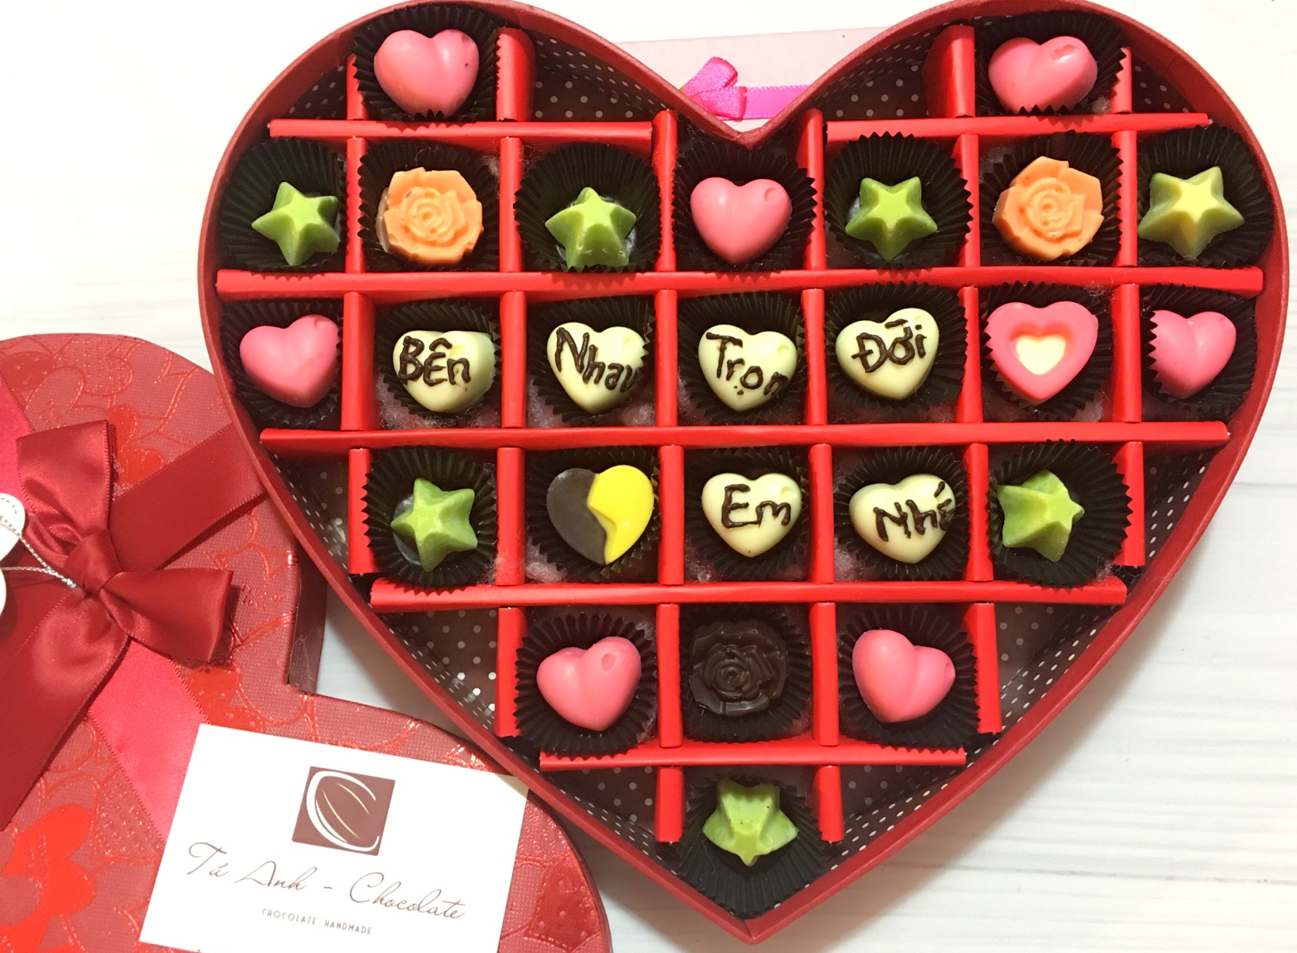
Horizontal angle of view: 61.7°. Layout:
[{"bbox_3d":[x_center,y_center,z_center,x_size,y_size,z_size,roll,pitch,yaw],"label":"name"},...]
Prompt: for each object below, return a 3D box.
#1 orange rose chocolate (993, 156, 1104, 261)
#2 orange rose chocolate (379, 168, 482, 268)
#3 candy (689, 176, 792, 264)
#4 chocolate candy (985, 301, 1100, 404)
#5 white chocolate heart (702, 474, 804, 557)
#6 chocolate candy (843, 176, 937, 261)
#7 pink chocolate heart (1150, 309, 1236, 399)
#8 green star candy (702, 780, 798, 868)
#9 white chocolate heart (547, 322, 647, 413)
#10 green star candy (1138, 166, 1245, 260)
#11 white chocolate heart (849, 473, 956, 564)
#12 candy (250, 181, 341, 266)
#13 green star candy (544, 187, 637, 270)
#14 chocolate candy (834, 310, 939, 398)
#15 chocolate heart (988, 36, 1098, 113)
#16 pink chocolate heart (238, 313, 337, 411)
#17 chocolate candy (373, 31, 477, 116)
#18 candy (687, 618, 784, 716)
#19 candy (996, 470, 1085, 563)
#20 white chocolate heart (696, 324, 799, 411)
[{"bbox_3d":[0.104,-0.070,0.283,0.028,0.013,0.028,0,99,21],"label":"orange rose chocolate"},{"bbox_3d":[-0.060,-0.071,0.297,0.028,0.014,0.027,0,86,0],"label":"orange rose chocolate"},{"bbox_3d":[0.025,-0.071,0.297,0.028,0.015,0.024,4,86,0],"label":"candy"},{"bbox_3d":[0.106,-0.033,0.295,0.028,0.013,0.027,-1,86,0],"label":"chocolate candy"},{"bbox_3d":[0.028,0.010,0.291,0.027,0.015,0.023,0,86,0],"label":"white chocolate heart"},{"bbox_3d":[0.066,-0.072,0.296,0.026,0.013,0.025,0,90,11],"label":"chocolate candy"},{"bbox_3d":[0.147,-0.034,0.295,0.028,0.015,0.025,3,86,0],"label":"pink chocolate heart"},{"bbox_3d":[0.027,0.093,0.286,0.026,0.015,0.024,-1,98,0],"label":"green star candy"},{"bbox_3d":[-0.014,-0.030,0.292,0.027,0.014,0.025,4,86,0],"label":"white chocolate heart"},{"bbox_3d":[0.143,-0.070,0.285,0.028,0.013,0.026,0,92,16],"label":"green star candy"},{"bbox_3d":[0.070,0.012,0.291,0.030,0.015,0.023,-13,86,-1],"label":"white chocolate heart"},{"bbox_3d":[-0.097,-0.070,0.297,0.025,0.015,0.024,6,94,-9],"label":"candy"},{"bbox_3d":[-0.015,-0.070,0.296,0.026,0.013,0.025,0,80,-7],"label":"green star candy"},{"bbox_3d":[0.065,-0.034,0.290,0.027,0.014,0.024,-12,86,-1],"label":"chocolate candy"},{"bbox_3d":[0.109,-0.110,0.300,0.029,0.015,0.024,17,86,1],"label":"chocolate heart"},{"bbox_3d":[-0.098,-0.032,0.290,0.027,0.014,0.025,-15,86,-1],"label":"pink chocolate heart"},{"bbox_3d":[-0.058,-0.109,0.287,0.028,0.014,0.025,-4,89,-16],"label":"chocolate candy"},{"bbox_3d":[0.023,0.051,0.287,0.028,0.013,0.027,0,88,7],"label":"candy"},{"bbox_3d":[0.106,0.009,0.288,0.025,0.013,0.026,-8,81,-4],"label":"candy"},{"bbox_3d":[0.027,-0.030,0.292,0.027,0.014,0.024,8,86,1],"label":"white chocolate heart"}]

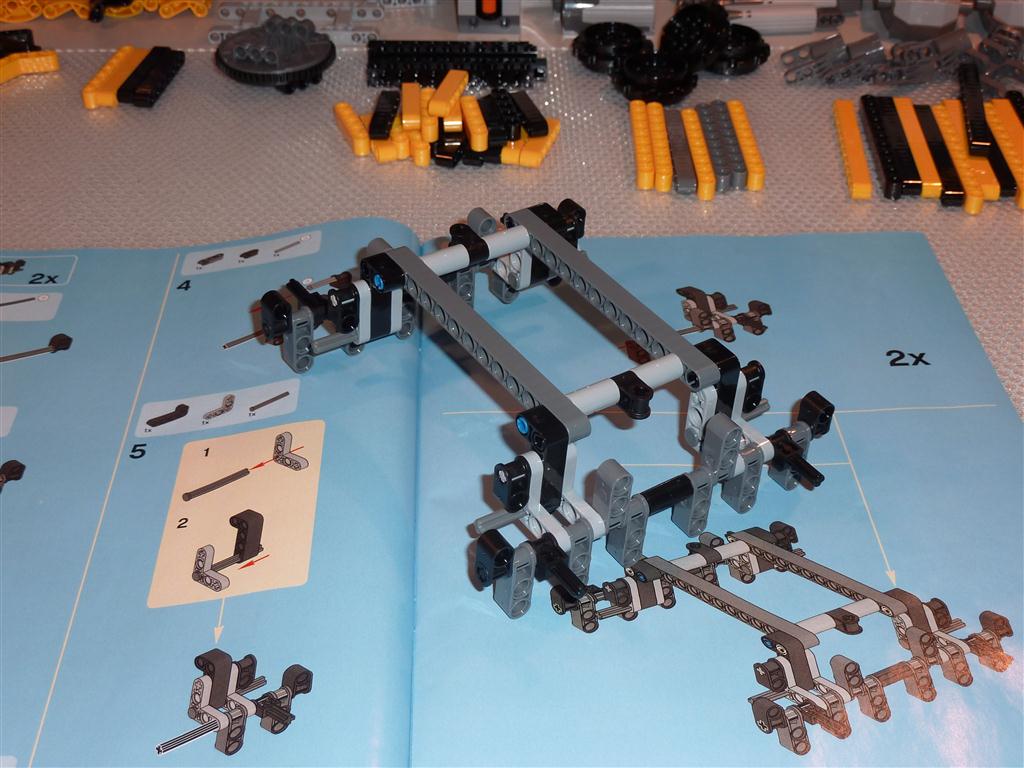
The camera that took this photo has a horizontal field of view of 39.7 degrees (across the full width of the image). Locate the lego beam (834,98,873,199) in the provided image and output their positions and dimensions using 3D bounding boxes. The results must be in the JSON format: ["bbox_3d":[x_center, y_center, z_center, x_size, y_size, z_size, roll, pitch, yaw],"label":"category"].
[{"bbox_3d":[0.152,-0.106,0.634,0.008,0.007,0.088,2,37,5],"label":"lego beam"}]

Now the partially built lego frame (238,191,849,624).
[{"bbox_3d":[0.008,-0.005,0.451,0.129,0.048,0.168,-20,45,-28],"label":"partially built lego frame"}]

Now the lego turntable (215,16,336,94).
[{"bbox_3d":[-0.115,-0.161,0.688,0.059,0.024,0.059,-1,37,1],"label":"lego turntable"}]

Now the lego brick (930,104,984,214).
[{"bbox_3d":[0.195,-0.100,0.625,0.007,0.008,0.088,2,37,4],"label":"lego brick"}]

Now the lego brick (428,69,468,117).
[{"bbox_3d":[-0.027,-0.133,0.645,0.008,0.007,0.040,6,34,10],"label":"lego brick"}]

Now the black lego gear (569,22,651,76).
[{"bbox_3d":[0.049,-0.166,0.702,0.040,0.015,0.040,-1,37,0],"label":"black lego gear"}]

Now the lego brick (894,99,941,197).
[{"bbox_3d":[0.180,-0.106,0.633,0.008,0.007,0.088,2,37,4],"label":"lego brick"}]

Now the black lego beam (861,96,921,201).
[{"bbox_3d":[0.169,-0.107,0.634,0.015,0.008,0.089,2,37,4],"label":"black lego beam"}]

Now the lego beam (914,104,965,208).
[{"bbox_3d":[0.187,-0.102,0.627,0.008,0.007,0.088,2,37,4],"label":"lego beam"}]

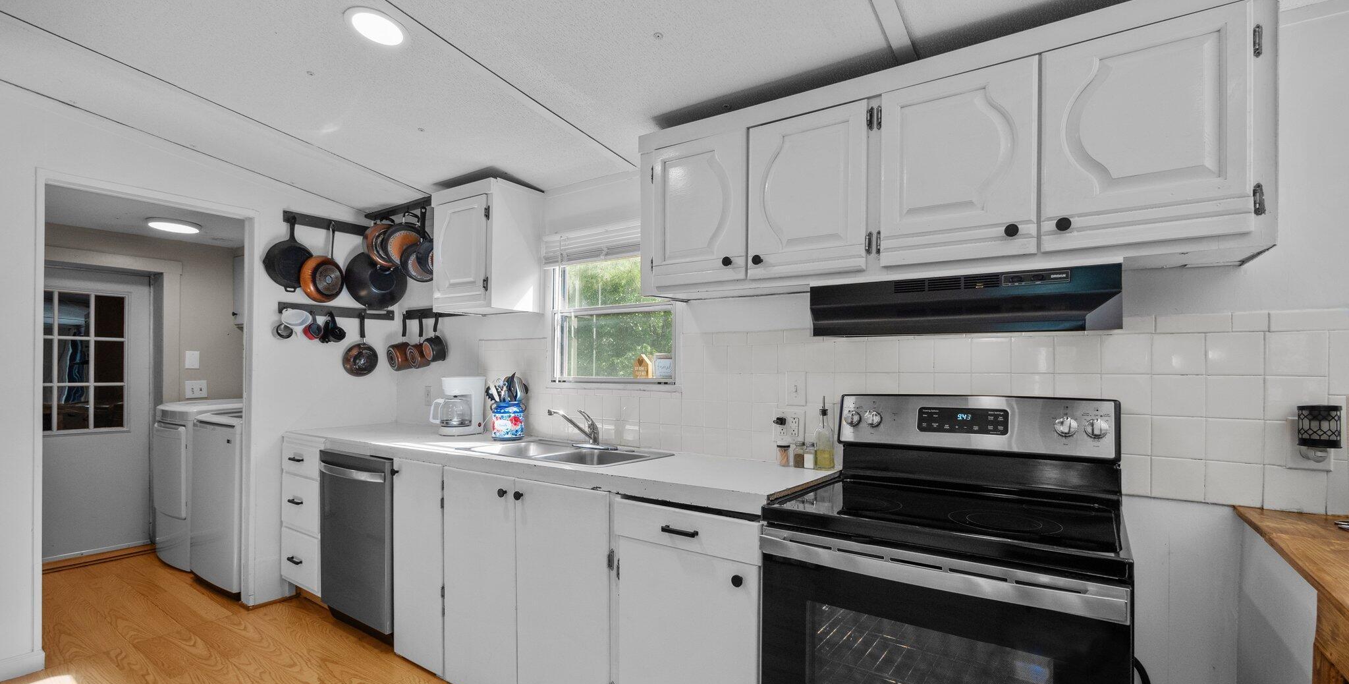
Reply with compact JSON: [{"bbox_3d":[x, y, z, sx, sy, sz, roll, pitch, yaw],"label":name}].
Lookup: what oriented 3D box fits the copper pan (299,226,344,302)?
[{"bbox_3d":[-1.949,-0.448,3.031,0.085,0.435,0.220,-1,-1,33],"label":"copper pan"}]

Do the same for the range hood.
[{"bbox_3d":[0.810,-0.098,1.594,0.745,0.155,0.295,-1,-1,33],"label":"range hood"}]

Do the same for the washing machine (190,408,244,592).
[{"bbox_3d":[-2.304,0.888,3.233,0.680,0.980,0.680,-1,-1,33],"label":"washing machine"}]

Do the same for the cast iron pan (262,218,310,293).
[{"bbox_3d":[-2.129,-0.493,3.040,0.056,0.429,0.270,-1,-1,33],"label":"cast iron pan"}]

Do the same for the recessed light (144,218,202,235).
[{"bbox_3d":[-3.143,-0.714,3.426,0.280,0.035,0.280,-1,-1,33],"label":"recessed light"}]

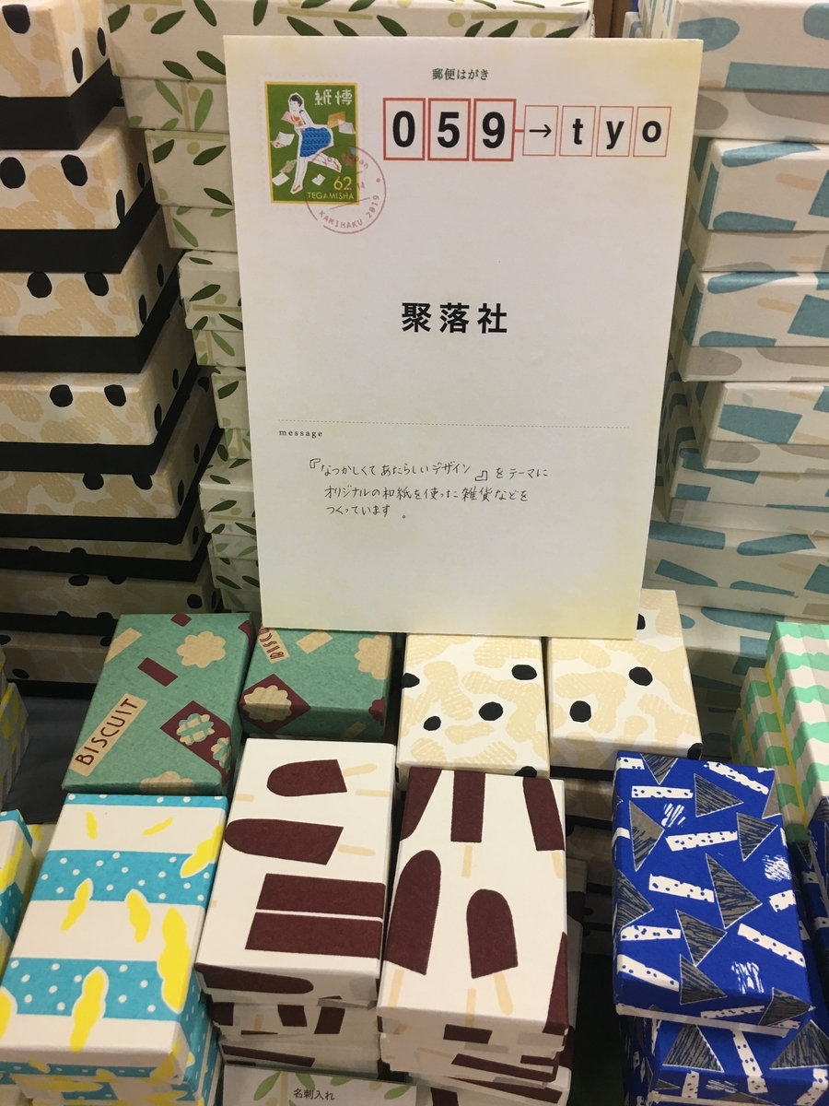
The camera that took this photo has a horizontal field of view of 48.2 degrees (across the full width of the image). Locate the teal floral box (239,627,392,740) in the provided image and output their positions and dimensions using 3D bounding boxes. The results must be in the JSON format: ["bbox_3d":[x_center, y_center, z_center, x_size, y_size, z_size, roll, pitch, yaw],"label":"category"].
[{"bbox_3d":[-0.044,0.049,0.480,0.067,0.029,0.101,2,42,3],"label":"teal floral box"}]

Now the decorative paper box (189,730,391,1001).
[{"bbox_3d":[-0.044,0.128,0.384,0.067,0.029,0.101,2,43,2],"label":"decorative paper box"}]

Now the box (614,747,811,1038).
[{"bbox_3d":[0.117,0.135,0.381,0.067,0.029,0.101,5,43,7],"label":"box"}]

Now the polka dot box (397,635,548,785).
[{"bbox_3d":[0.029,0.071,0.455,0.067,0.029,0.101,2,42,3],"label":"polka dot box"}]

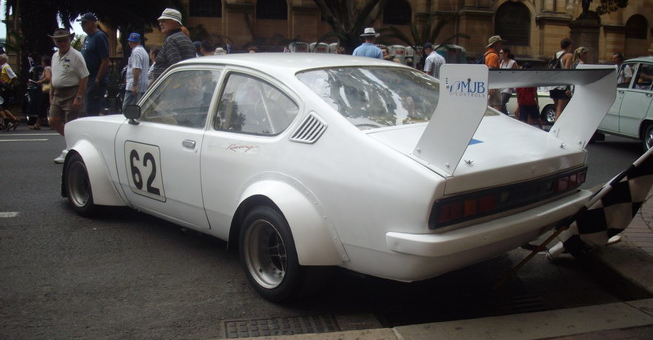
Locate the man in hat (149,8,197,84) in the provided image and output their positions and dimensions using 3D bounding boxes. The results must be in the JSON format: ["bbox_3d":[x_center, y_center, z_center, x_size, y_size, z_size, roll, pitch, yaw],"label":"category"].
[{"bbox_3d":[-1.614,-0.777,7.386,0.420,1.820,0.560,2,9,7],"label":"man in hat"}]

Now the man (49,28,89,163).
[{"bbox_3d":[-3.258,-0.923,8.878,0.520,1.720,0.440,5,10,22],"label":"man"}]

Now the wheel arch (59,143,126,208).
[{"bbox_3d":[-1.844,-0.007,5.436,0.170,0.510,1.080,-8,14,-43],"label":"wheel arch"}]

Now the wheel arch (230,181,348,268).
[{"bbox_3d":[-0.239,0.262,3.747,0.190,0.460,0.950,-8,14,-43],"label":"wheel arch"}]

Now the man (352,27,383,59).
[{"bbox_3d":[0.626,-1.326,11.085,0.540,1.810,0.360,2,9,5],"label":"man"}]

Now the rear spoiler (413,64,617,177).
[{"bbox_3d":[0.976,-0.276,3.446,1.220,0.485,0.385,-8,14,-43],"label":"rear spoiler"}]

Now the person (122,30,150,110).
[{"bbox_3d":[-3.102,-1.372,11.480,0.400,1.740,0.500,0,9,-4],"label":"person"}]

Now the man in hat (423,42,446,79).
[{"bbox_3d":[2.187,-1.735,14.379,0.520,1.730,0.360,-7,12,-40],"label":"man in hat"}]

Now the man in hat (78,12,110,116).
[{"bbox_3d":[-2.942,-1.083,8.988,0.400,1.840,0.550,-8,13,-44],"label":"man in hat"}]

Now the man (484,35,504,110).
[{"bbox_3d":[3.008,-1.536,12.784,0.450,1.800,0.520,1,9,0],"label":"man"}]

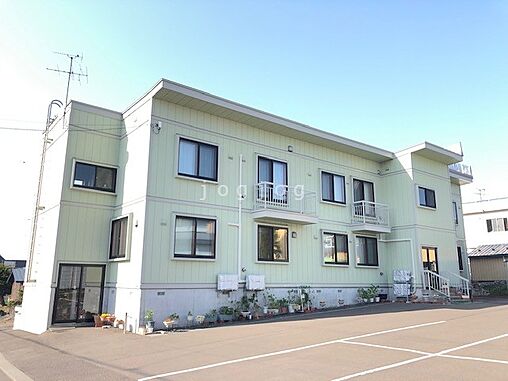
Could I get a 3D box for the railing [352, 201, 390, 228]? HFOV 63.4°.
[{"bbox_3d":[5.897,1.276,20.610,2.150,1.140,0.740,10,-15,-37],"label":"railing"}]

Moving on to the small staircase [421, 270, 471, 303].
[{"bbox_3d":[9.378,4.609,19.941,2.000,1.420,1.400,10,-15,-37],"label":"small staircase"}]

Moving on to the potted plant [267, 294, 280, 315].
[{"bbox_3d":[0.763,4.462,16.087,0.558,0.718,0.425,10,-15,-37],"label":"potted plant"}]

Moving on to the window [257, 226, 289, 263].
[{"bbox_3d":[0.821,2.211,16.866,1.660,1.420,0.100,10,-15,-37],"label":"window"}]

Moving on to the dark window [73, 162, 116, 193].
[{"bbox_3d":[-5.994,-0.482,15.636,1.570,0.938,0.120,10,-15,-37],"label":"dark window"}]

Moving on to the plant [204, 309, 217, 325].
[{"bbox_3d":[-1.500,4.352,14.248,0.420,0.540,0.360,10,-15,-37],"label":"plant"}]

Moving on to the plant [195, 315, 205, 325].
[{"bbox_3d":[-1.861,4.404,14.030,0.331,0.295,0.315,10,-15,-37],"label":"plant"}]

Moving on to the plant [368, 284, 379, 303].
[{"bbox_3d":[5.642,4.863,19.399,0.439,0.824,0.417,10,-15,-36],"label":"plant"}]

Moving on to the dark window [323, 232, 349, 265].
[{"bbox_3d":[3.873,2.747,19.259,1.753,1.416,0.120,10,-15,-37],"label":"dark window"}]

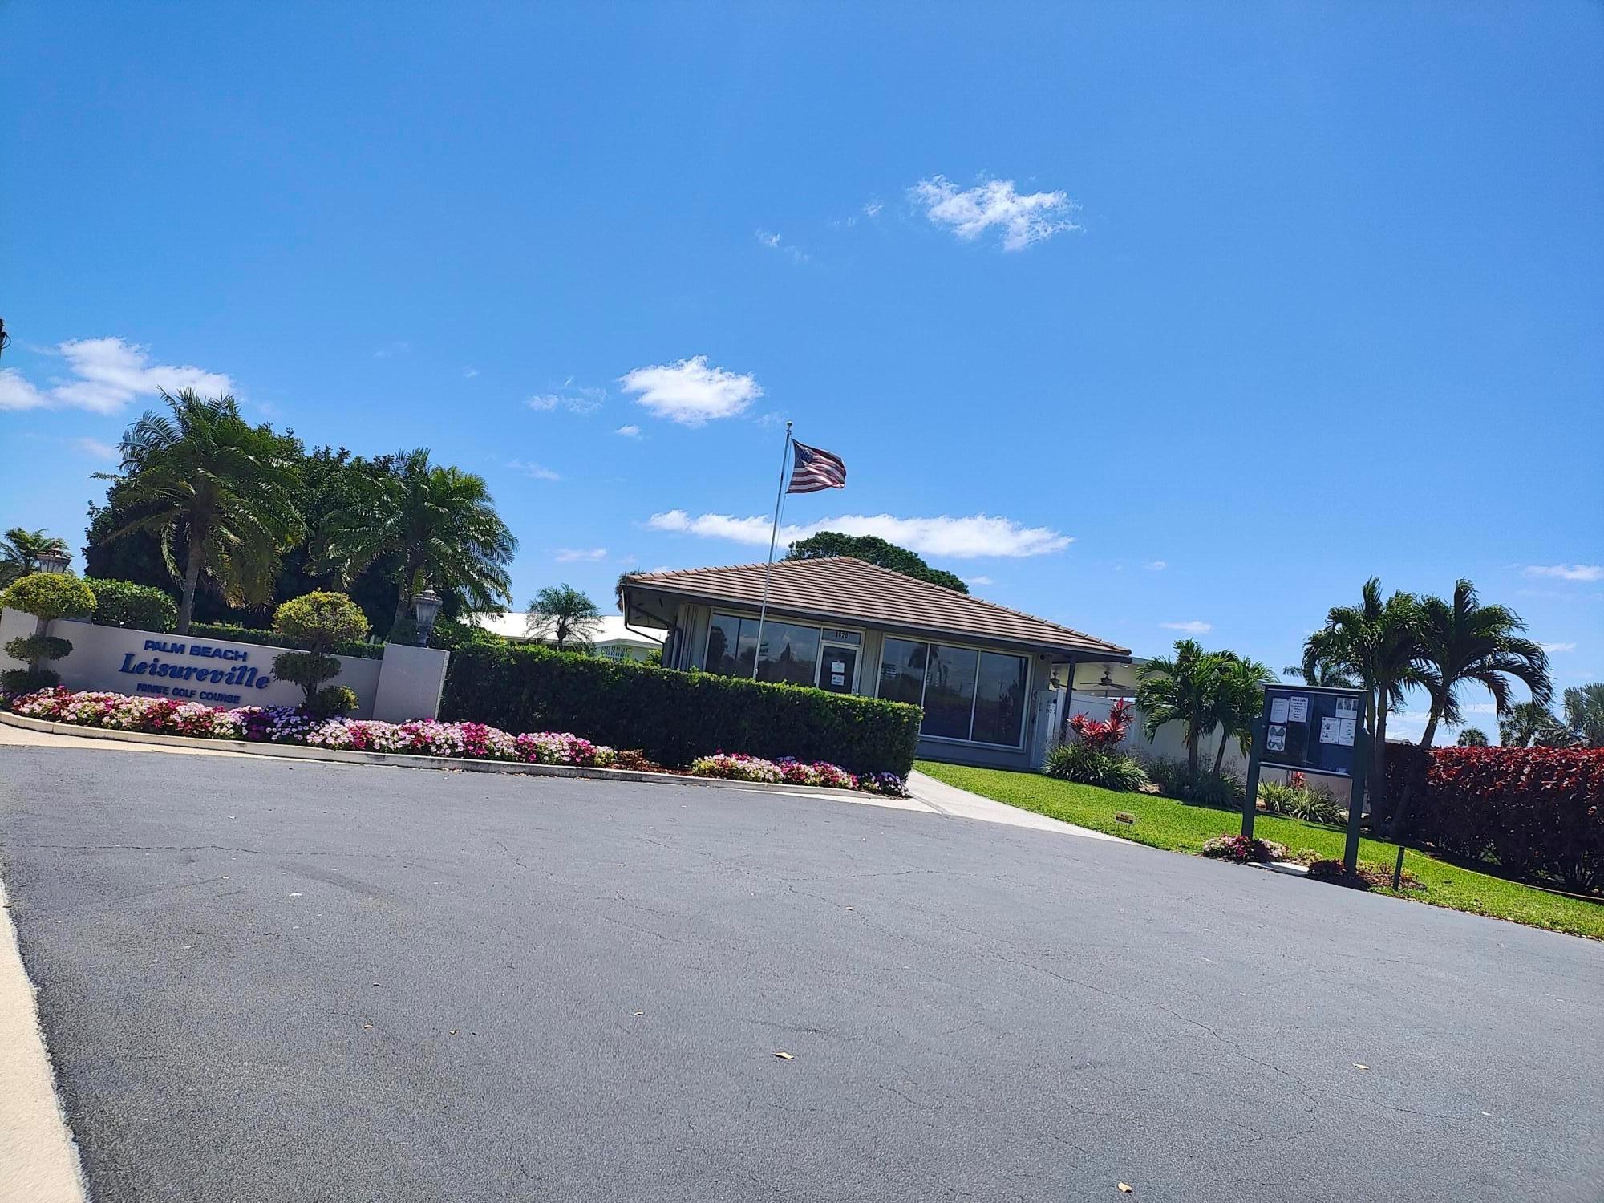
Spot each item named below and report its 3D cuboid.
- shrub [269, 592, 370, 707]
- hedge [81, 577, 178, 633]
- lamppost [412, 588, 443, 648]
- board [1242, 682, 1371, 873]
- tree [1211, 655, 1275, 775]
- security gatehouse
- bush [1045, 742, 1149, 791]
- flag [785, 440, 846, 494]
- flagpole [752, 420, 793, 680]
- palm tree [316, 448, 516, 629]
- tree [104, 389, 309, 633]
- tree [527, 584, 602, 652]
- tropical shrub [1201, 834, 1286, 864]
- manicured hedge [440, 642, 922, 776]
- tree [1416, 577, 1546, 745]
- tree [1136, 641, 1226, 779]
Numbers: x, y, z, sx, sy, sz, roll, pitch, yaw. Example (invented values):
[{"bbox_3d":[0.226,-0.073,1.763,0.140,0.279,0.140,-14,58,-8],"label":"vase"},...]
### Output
[{"bbox_3d":[-5.000,0.608,11.893,0.980,1.410,0.950,8,-5,-10],"label":"shrub"},{"bbox_3d":[-8.026,0.408,13.673,1.200,1.360,1.100,8,-5,-10],"label":"hedge"},{"bbox_3d":[-4.203,0.178,13.001,0.340,0.678,0.340,8,-5,-10],"label":"lamppost"},{"bbox_3d":[5.680,1.951,13.060,0.170,1.980,1.320,10,-5,-30],"label":"board"},{"bbox_3d":[8.182,2.447,22.203,1.500,2.896,1.500,7,-5,0],"label":"tree"},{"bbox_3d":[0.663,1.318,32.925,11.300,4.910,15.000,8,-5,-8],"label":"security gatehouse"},{"bbox_3d":[5.942,3.292,23.304,2.000,0.817,1.600,7,-5,10],"label":"bush"},{"bbox_3d":[0.262,-2.322,20.152,1.150,0.920,0.400,8,-5,0],"label":"flag"},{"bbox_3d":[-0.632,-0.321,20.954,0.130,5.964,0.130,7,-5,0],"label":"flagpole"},{"bbox_3d":[-5.553,-0.257,16.450,2.700,3.853,2.700,9,-5,-15],"label":"palm tree"},{"bbox_3d":[-7.483,-0.661,14.320,2.450,3.840,2.450,10,-5,-28],"label":"tree"},{"bbox_3d":[-6.960,1.197,33.439,2.150,3.380,2.150,8,-5,-11],"label":"tree"},{"bbox_3d":[4.872,2.730,12.775,0.650,0.280,1.000,10,-5,-30],"label":"tropical shrub"},{"bbox_3d":[-1.472,1.529,14.986,6.344,1.150,0.950,9,-5,-23],"label":"manicured hedge"},{"bbox_3d":[11.530,1.956,20.031,2.600,4.530,2.400,5,-5,30],"label":"tree"},{"bbox_3d":[7.692,2.400,23.466,1.950,3.240,1.950,6,-5,19],"label":"tree"}]

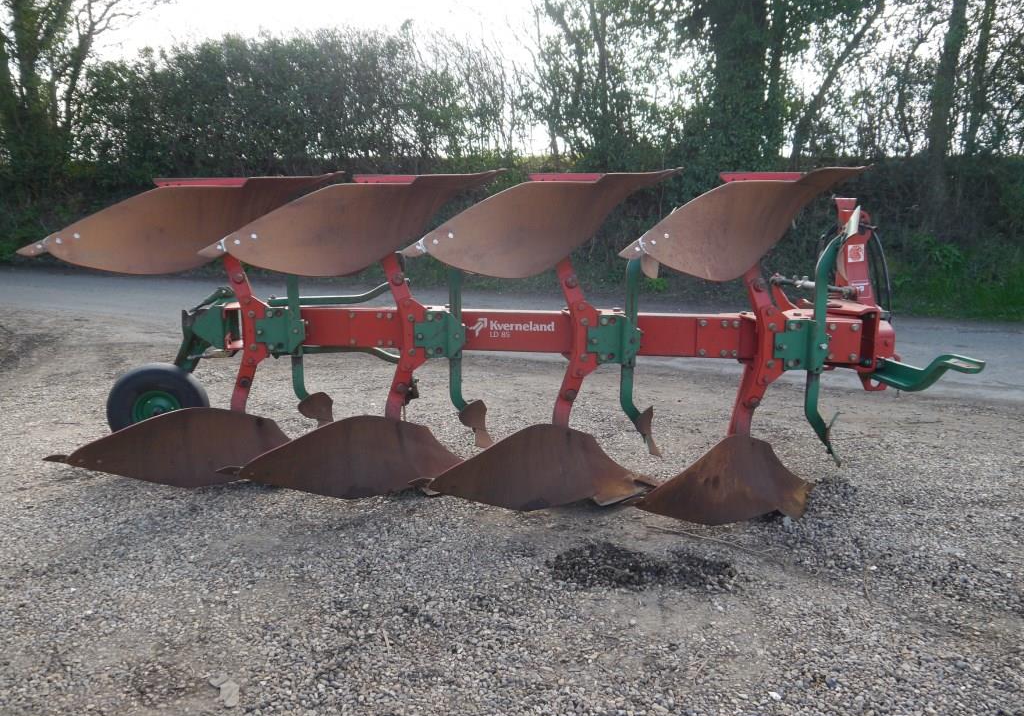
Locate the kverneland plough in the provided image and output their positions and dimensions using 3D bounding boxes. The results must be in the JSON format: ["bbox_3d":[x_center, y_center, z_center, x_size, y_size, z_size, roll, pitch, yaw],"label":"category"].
[{"bbox_3d":[-0.140,-0.090,4.300,4.650,1.660,1.500,0,9,-3],"label":"kverneland plough"}]

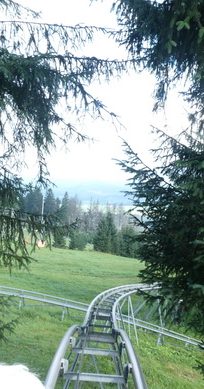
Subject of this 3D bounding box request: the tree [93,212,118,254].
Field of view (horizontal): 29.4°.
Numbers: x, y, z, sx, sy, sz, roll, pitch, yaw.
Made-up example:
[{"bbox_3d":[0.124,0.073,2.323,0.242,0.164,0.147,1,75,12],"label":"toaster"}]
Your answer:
[{"bbox_3d":[0.550,6.150,62.000,3.800,6.600,3.700,1,1,0],"label":"tree"}]

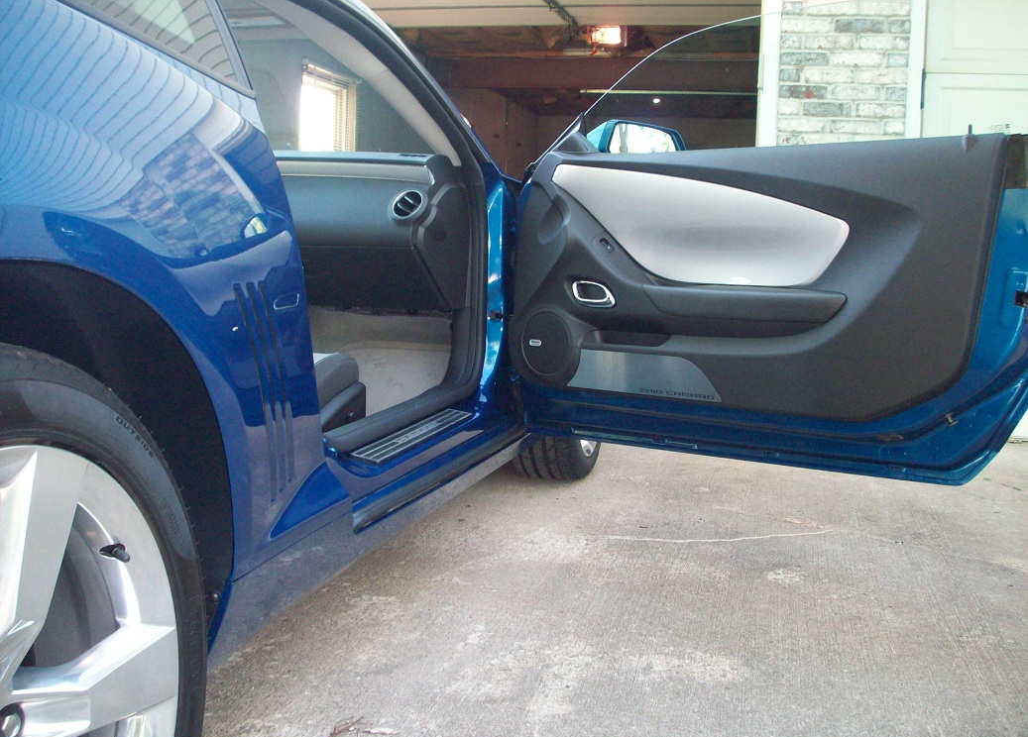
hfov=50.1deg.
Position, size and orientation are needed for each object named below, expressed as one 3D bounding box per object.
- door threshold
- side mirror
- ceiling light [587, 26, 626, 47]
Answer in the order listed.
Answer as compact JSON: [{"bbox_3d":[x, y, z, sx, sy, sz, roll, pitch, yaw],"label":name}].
[{"bbox_3d":[-0.208,0.145,2.378,0.076,0.016,0.605,6,8,14],"label":"door threshold"},{"bbox_3d":[0.327,-0.578,2.920,0.245,0.150,0.130,-3,8,-33],"label":"side mirror"},{"bbox_3d":[0.654,-2.361,7.800,0.245,0.150,0.150,3,7,11],"label":"ceiling light"}]

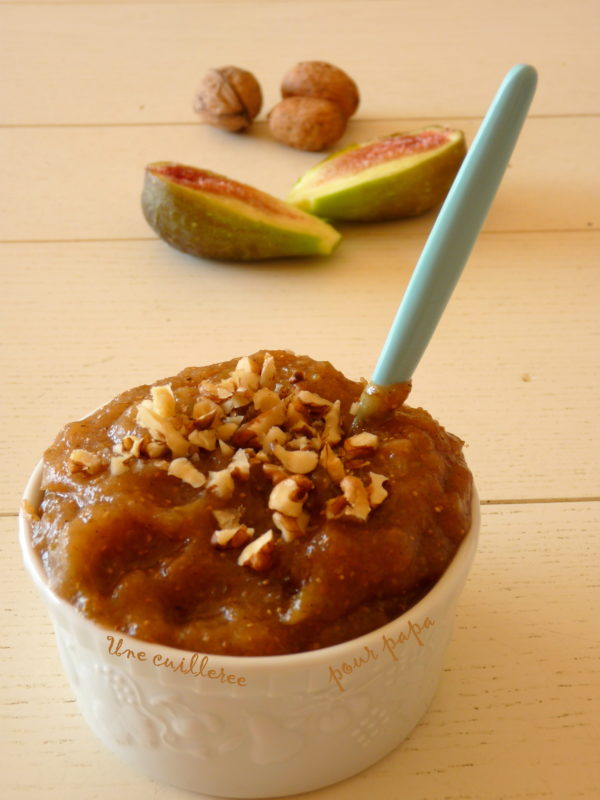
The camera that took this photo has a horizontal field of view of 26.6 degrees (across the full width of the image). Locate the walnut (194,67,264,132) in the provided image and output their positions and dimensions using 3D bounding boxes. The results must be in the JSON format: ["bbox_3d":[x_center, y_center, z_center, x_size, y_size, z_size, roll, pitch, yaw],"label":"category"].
[{"bbox_3d":[-0.029,-0.125,0.529,0.028,0.026,0.032,-6,36,-9],"label":"walnut"}]

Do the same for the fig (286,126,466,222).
[{"bbox_3d":[0.025,-0.078,0.456,0.045,0.034,0.072,29,45,34],"label":"fig"}]

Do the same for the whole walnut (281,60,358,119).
[{"bbox_3d":[0.009,-0.130,0.535,0.027,0.026,0.038,-29,45,-34],"label":"whole walnut"}]

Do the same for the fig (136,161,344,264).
[{"bbox_3d":[-0.020,-0.063,0.435,0.070,0.034,0.042,16,38,21],"label":"fig"}]

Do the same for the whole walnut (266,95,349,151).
[{"bbox_3d":[0.004,-0.112,0.513,0.032,0.022,0.024,9,37,13],"label":"whole walnut"}]

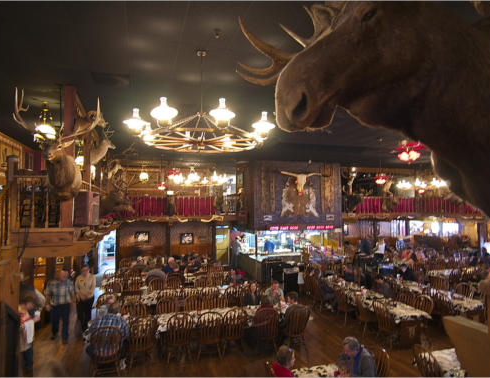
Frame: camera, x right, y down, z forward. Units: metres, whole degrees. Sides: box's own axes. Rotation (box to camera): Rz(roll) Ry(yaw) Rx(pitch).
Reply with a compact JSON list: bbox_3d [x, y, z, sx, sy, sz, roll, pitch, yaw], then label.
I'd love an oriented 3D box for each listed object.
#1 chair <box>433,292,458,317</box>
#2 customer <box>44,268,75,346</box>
[{"bbox_3d":[5.374,3.209,9.137,0.560,1.020,0.530,1,-2,-17],"label":"chair"},{"bbox_3d":[-4.451,2.822,8.464,0.600,1.740,0.380,1,-2,-20],"label":"customer"}]

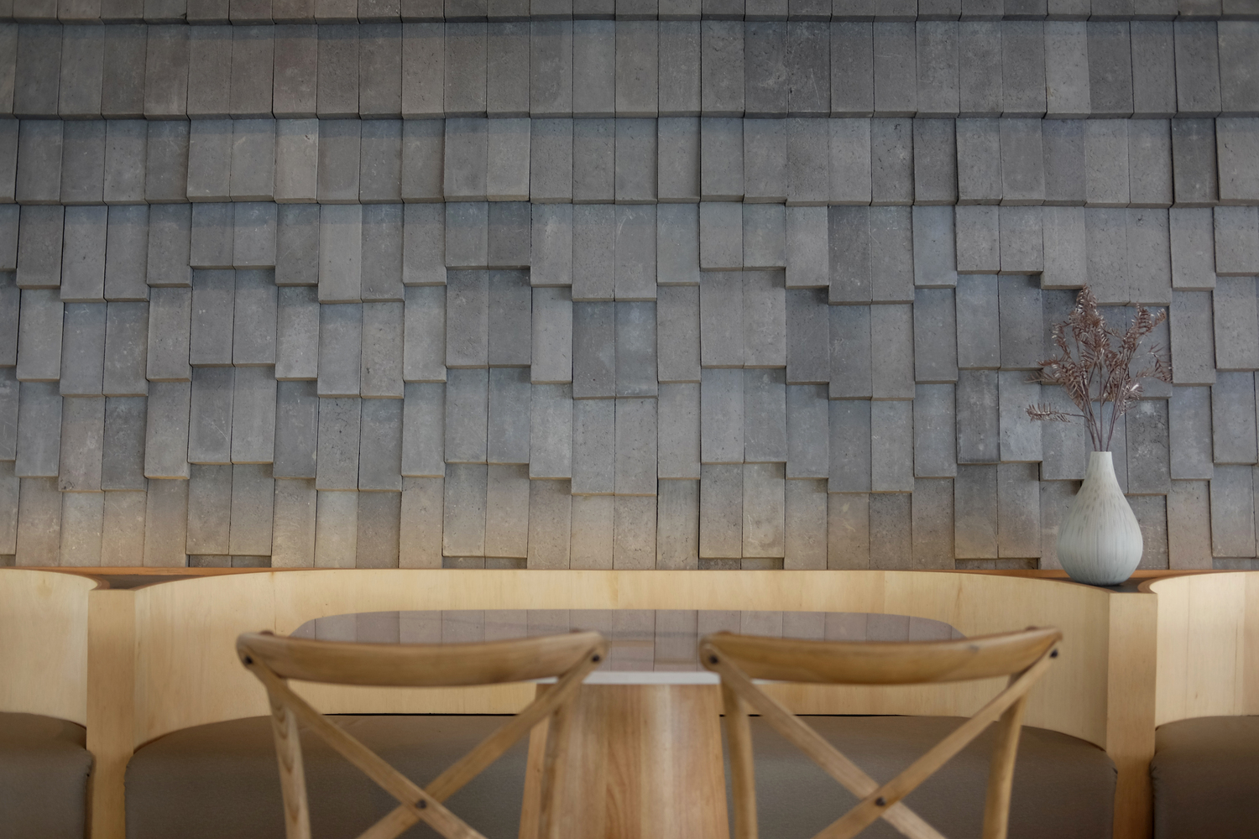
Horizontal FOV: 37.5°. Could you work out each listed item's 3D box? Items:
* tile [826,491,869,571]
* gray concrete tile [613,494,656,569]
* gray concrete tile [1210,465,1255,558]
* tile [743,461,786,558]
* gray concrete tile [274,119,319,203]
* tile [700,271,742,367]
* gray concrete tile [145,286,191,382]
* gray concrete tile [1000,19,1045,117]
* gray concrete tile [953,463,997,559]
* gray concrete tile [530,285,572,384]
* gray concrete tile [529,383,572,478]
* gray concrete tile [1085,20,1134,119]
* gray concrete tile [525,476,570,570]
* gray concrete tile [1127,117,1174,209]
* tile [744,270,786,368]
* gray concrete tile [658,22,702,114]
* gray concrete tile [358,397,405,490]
[{"bbox_3d":[0.516,0.287,4.373,0.099,0.222,0.043,0,-7,1],"label":"tile"},{"bbox_3d":[0.012,0.274,4.260,0.098,0.202,0.037,0,-6,0],"label":"gray concrete tile"},{"bbox_3d":[1.415,0.205,4.371,0.099,0.240,0.042,0,-9,0],"label":"gray concrete tile"},{"bbox_3d":[0.315,0.211,4.371,0.099,0.230,0.043,0,-7,1],"label":"tile"},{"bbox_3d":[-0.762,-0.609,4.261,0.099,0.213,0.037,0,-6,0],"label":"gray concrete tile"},{"bbox_3d":[0.209,-0.223,4.179,0.095,0.215,0.043,0,-9,0],"label":"tile"},{"bbox_3d":[-1.033,-0.195,4.180,0.096,0.215,0.040,0,-7,0],"label":"gray concrete tile"},{"bbox_3d":[0.880,-0.785,4.159,0.095,0.215,0.043,0,-9,0],"label":"gray concrete tile"},{"bbox_3d":[0.779,0.207,4.194,0.096,0.215,0.040,0,-6,0],"label":"gray concrete tile"},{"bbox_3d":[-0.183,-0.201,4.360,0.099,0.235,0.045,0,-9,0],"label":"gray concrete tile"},{"bbox_3d":[-0.184,0.020,4.365,0.099,0.240,0.042,0,-9,0],"label":"gray concrete tile"},{"bbox_3d":[1.117,-0.821,4.320,0.099,0.230,0.043,0,-7,1],"label":"gray concrete tile"},{"bbox_3d":[-0.184,0.246,4.284,0.097,0.220,0.050,0,-7,1],"label":"gray concrete tile"},{"bbox_3d":[1.186,-0.585,4.237,0.098,0.199,0.050,0,-7,1],"label":"gray concrete tile"},{"bbox_3d":[0.304,-0.227,4.180,0.096,0.215,0.040,0,-7,0],"label":"tile"},{"bbox_3d":[0.112,-0.787,4.160,0.096,0.210,0.040,0,-8,0],"label":"gray concrete tile"},{"bbox_3d":[-0.586,0.057,4.389,0.100,0.222,0.044,0,-6,0],"label":"gray concrete tile"}]

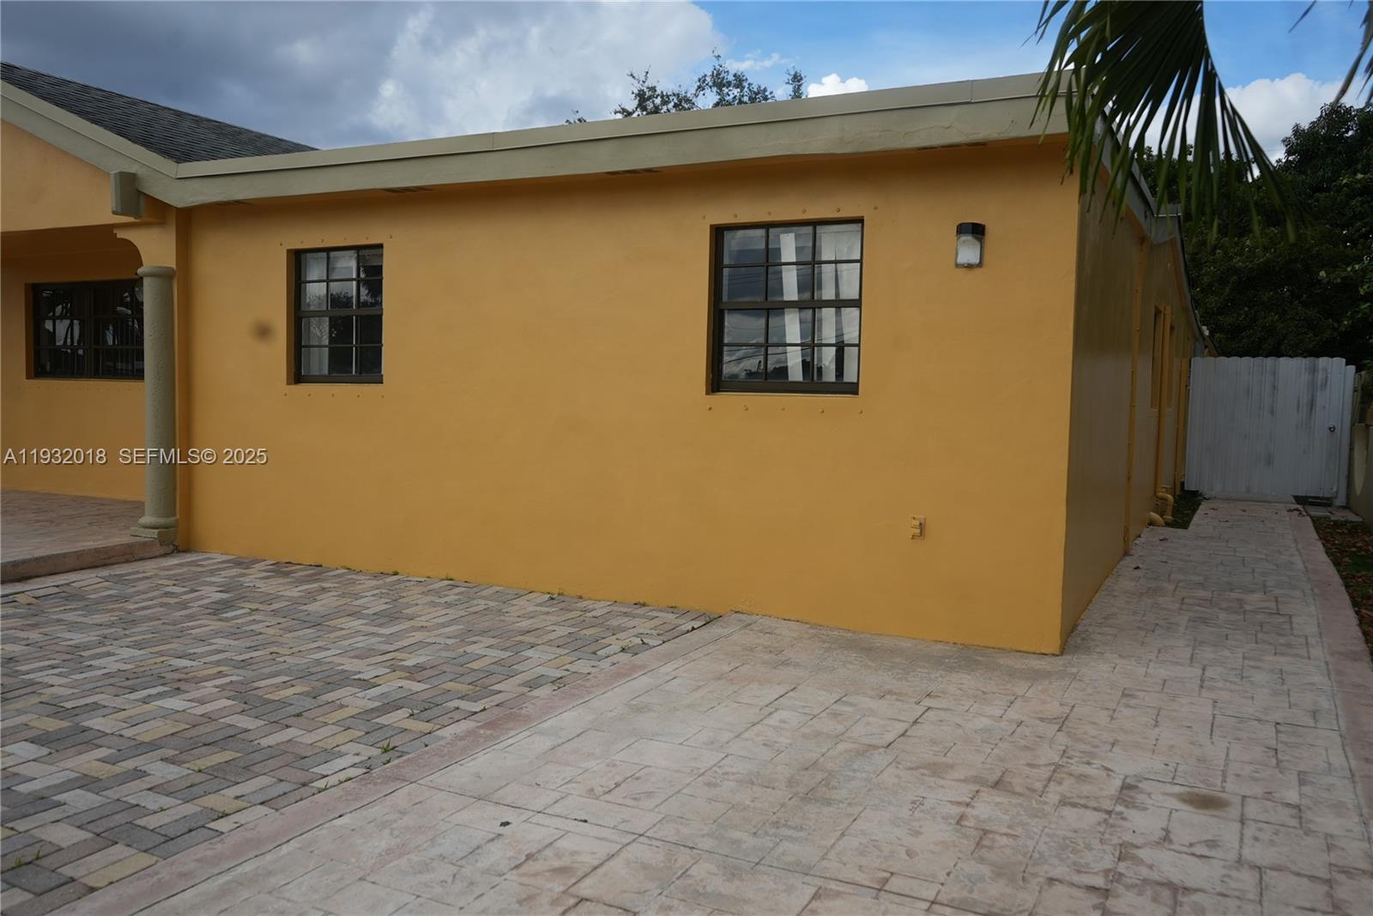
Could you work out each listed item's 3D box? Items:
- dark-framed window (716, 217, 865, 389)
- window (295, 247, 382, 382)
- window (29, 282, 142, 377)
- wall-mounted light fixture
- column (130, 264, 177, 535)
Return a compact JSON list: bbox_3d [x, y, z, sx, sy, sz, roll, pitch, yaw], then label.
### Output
[{"bbox_3d":[0.596,-0.858,6.206,0.930,0.985,0.090,3,3,26],"label":"dark-framed window"},{"bbox_3d":[-2.458,-1.009,7.679,0.910,0.980,0.090,3,3,26],"label":"window"},{"bbox_3d":[-5.986,-1.274,10.801,1.860,0.980,0.090,3,3,26],"label":"window"},{"bbox_3d":[1.482,-1.115,5.594,0.138,0.222,0.100,3,3,26],"label":"wall-mounted light fixture"},{"bbox_3d":[-4.075,-0.430,8.271,0.280,2.075,0.270,3,3,26],"label":"column"}]

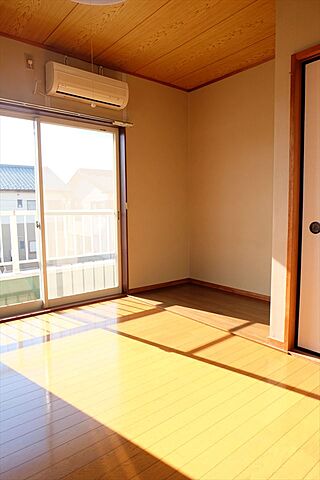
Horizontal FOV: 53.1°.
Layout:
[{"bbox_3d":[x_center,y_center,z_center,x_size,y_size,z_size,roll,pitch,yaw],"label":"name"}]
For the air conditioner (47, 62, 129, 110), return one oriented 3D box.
[{"bbox_3d":[-0.658,-1.445,3.005,0.753,0.266,0.190,-5,7,-39],"label":"air conditioner"}]

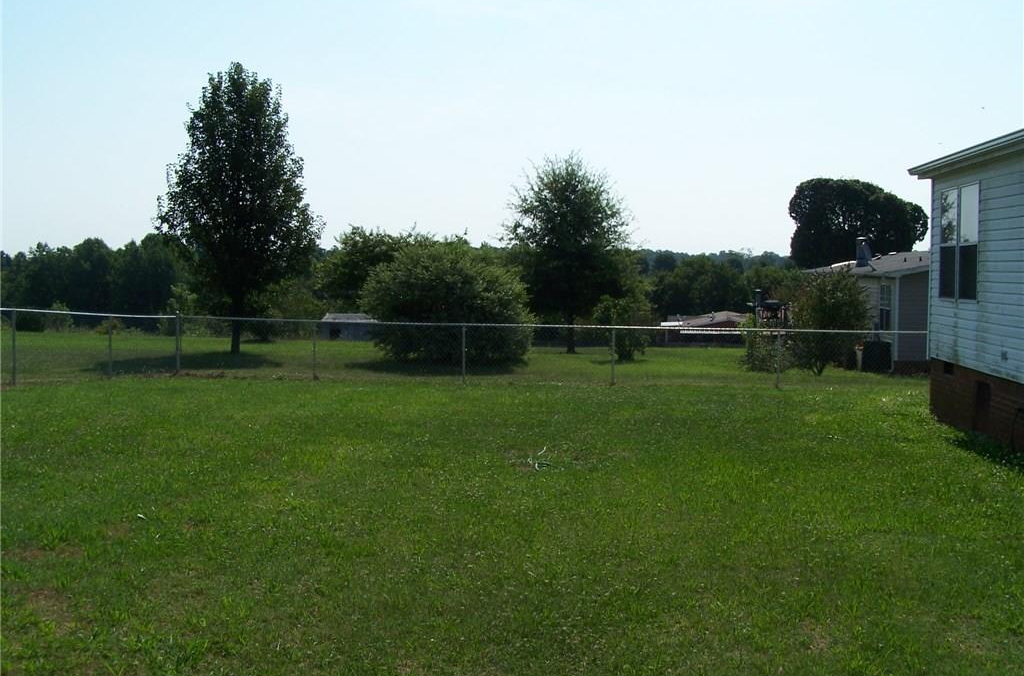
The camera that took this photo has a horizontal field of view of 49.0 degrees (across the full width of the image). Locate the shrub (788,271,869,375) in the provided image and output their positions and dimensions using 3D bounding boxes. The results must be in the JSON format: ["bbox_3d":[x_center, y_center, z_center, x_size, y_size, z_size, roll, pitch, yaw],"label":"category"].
[{"bbox_3d":[8.036,-0.389,28.539,1.970,2.644,1.872,0,4,0],"label":"shrub"}]

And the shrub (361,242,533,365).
[{"bbox_3d":[-1.807,-0.959,31.006,4.602,3.338,4.372,0,4,0],"label":"shrub"}]

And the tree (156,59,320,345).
[{"bbox_3d":[-7.956,-3.773,32.819,4.701,8.420,4.466,0,4,0],"label":"tree"}]

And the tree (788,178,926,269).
[{"bbox_3d":[18.400,-3.998,59.867,7.129,8.927,6.772,0,4,0],"label":"tree"}]

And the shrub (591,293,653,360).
[{"bbox_3d":[3.102,-0.307,31.552,1.634,1.940,1.552,0,4,0],"label":"shrub"}]

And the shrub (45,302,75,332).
[{"bbox_3d":[-18.537,-0.819,46.051,1.192,1.271,1.133,0,4,0],"label":"shrub"}]

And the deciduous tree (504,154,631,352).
[{"bbox_3d":[1.723,-2.605,34.904,3.795,6.131,3.605,0,4,0],"label":"deciduous tree"}]

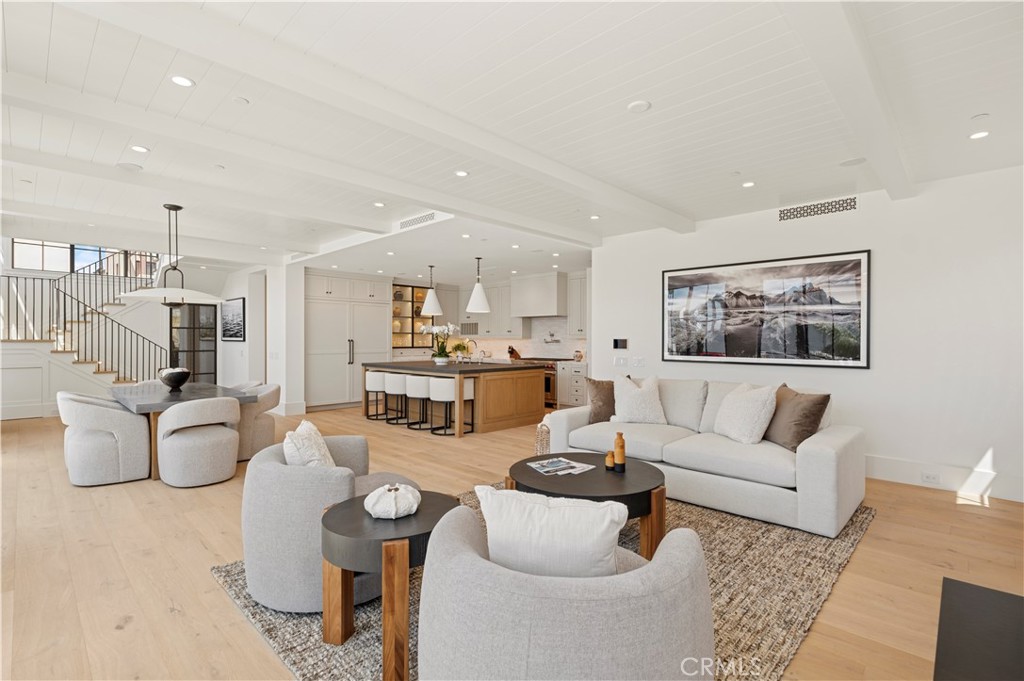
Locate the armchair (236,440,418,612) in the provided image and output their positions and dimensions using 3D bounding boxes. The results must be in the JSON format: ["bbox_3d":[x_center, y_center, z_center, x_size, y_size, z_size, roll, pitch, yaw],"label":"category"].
[{"bbox_3d":[-0.997,0.970,2.626,0.920,0.700,0.820,0,0,-14],"label":"armchair"}]

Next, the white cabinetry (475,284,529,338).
[{"bbox_3d":[-0.166,-0.649,10.434,1.410,1.210,0.340,0,0,44],"label":"white cabinetry"}]

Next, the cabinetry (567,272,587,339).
[{"bbox_3d":[1.435,-0.687,8.982,0.620,1.300,0.340,0,0,44],"label":"cabinetry"}]

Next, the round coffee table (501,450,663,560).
[{"bbox_3d":[0.504,1.116,3.117,1.020,0.450,1.020,0,0,0],"label":"round coffee table"}]

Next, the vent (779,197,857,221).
[{"bbox_3d":[3.178,-1.371,4.758,0.680,0.130,0.025,0,0,44],"label":"vent"}]

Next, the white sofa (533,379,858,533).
[{"bbox_3d":[1.658,0.878,4.308,2.500,0.930,1.060,0,0,44],"label":"white sofa"}]

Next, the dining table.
[{"bbox_3d":[-3.799,0.957,5.198,2.080,0.755,1.000,0,0,44],"label":"dining table"}]

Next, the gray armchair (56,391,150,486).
[{"bbox_3d":[-3.944,0.932,4.388,0.650,0.800,0.650,0,0,44],"label":"gray armchair"}]

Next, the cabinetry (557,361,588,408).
[{"bbox_3d":[1.346,0.870,8.841,0.710,0.930,0.620,0,0,44],"label":"cabinetry"}]

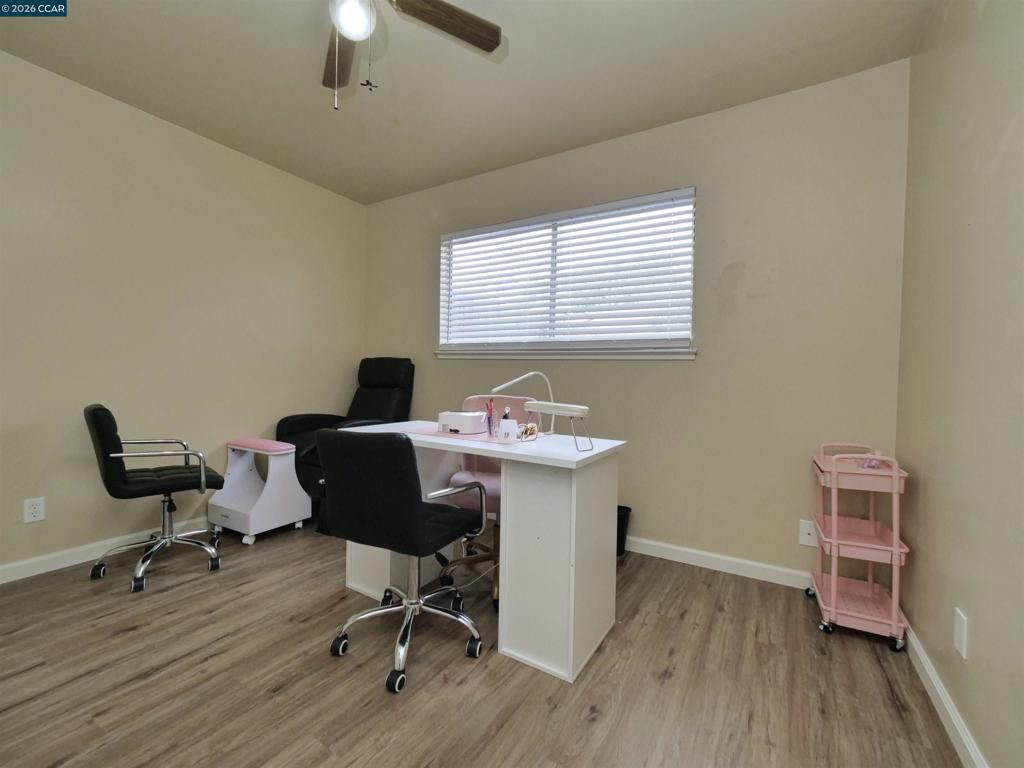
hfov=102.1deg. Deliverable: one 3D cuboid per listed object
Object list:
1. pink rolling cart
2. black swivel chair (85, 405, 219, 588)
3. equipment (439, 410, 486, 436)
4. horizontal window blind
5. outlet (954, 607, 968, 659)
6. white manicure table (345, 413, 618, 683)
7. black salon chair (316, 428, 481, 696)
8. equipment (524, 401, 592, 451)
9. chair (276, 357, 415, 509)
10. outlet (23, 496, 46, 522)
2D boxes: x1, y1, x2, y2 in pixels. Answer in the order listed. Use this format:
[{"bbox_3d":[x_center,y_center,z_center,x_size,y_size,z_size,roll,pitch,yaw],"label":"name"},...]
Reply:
[{"bbox_3d":[1.427,0.637,1.724,0.265,0.738,0.345,2,3,30],"label":"pink rolling cart"},{"bbox_3d":[-1.814,0.531,2.144,0.550,0.860,0.565,3,3,42],"label":"black swivel chair"},{"bbox_3d":[-0.223,0.178,1.941,0.200,0.090,0.160,2,3,30],"label":"equipment"},{"bbox_3d":[0.219,-0.644,2.638,1.728,0.837,0.050,2,3,30],"label":"horizontal window blind"},{"bbox_3d":[1.267,0.702,1.164,0.008,0.113,0.071,2,3,30],"label":"outlet"},{"bbox_3d":[-0.182,0.607,1.860,1.222,0.760,0.490,2,3,32],"label":"white manicure table"},{"bbox_3d":[-0.384,0.568,1.577,0.550,0.855,0.570,2,2,25],"label":"black salon chair"},{"bbox_3d":[0.172,0.161,1.609,0.300,0.156,0.110,3,3,43],"label":"equipment"},{"bbox_3d":[-1.181,0.377,3.026,0.690,1.110,0.800,2,3,35],"label":"chair"},{"bbox_3d":[-2.371,0.624,2.054,0.008,0.113,0.070,2,3,30],"label":"outlet"}]

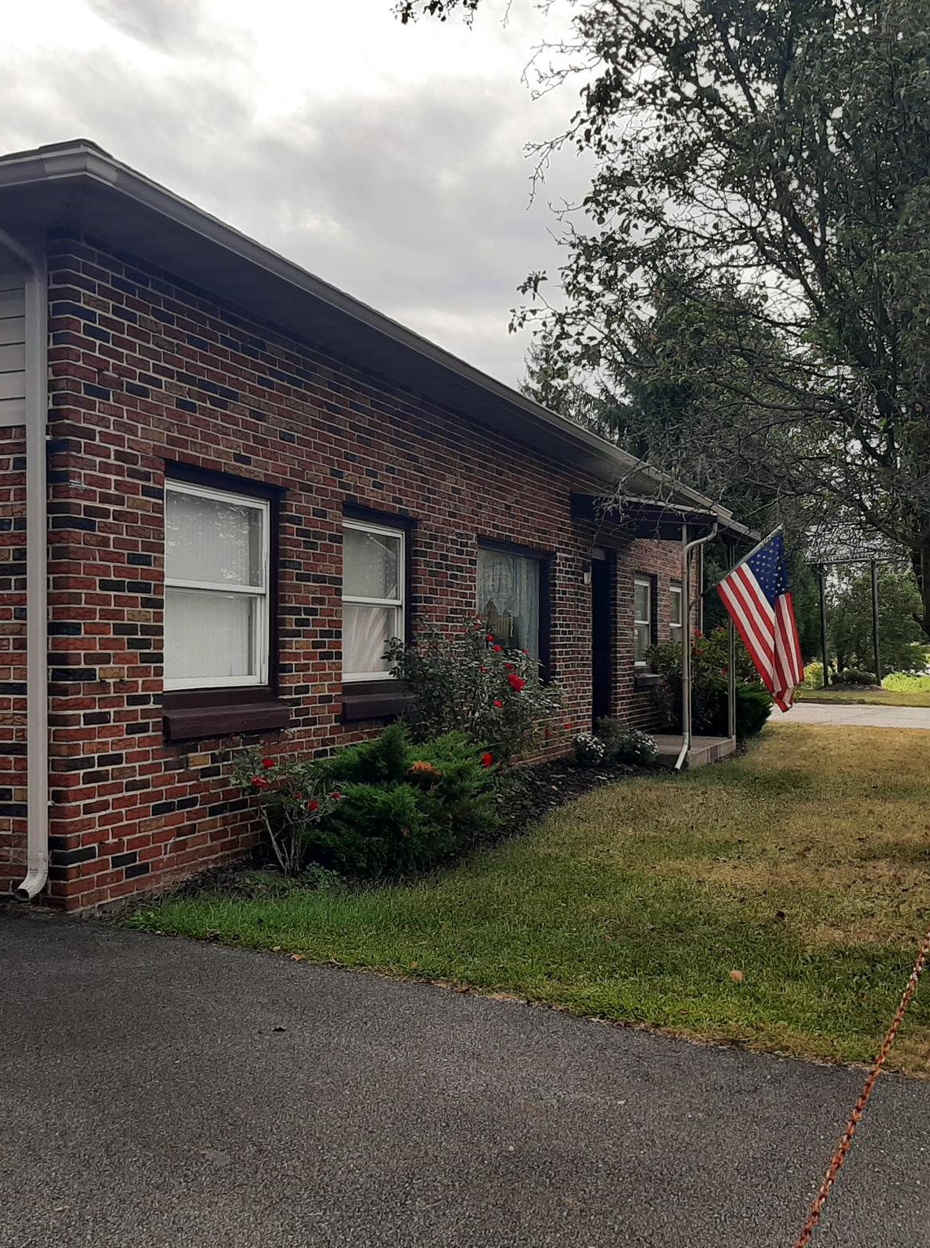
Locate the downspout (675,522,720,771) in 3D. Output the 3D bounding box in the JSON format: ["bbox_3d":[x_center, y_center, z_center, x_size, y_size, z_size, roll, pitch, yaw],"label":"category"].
[{"bbox_3d":[2.264,0.211,12.165,0.420,2.420,0.250,-1,-1,22],"label":"downspout"}]

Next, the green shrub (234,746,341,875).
[{"bbox_3d":[-0.902,0.967,6.530,0.500,0.670,0.520,0,-1,0],"label":"green shrub"}]

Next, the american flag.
[{"bbox_3d":[2.844,-0.031,12.047,0.800,1.700,0.300,-1,-1,22],"label":"american flag"}]

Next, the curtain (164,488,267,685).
[{"bbox_3d":[-1.386,-0.200,6.792,0.080,1.040,1.020,-1,-1,22],"label":"curtain"}]

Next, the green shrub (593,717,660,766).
[{"bbox_3d":[1.548,1.123,12.000,0.550,0.480,0.550,-1,-1,22],"label":"green shrub"}]

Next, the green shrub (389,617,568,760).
[{"bbox_3d":[0.096,0.517,8.800,1.150,1.200,1.100,0,-1,0],"label":"green shrub"}]

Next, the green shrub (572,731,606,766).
[{"bbox_3d":[1.168,1.180,11.700,0.300,0.310,0.300,0,-1,0],"label":"green shrub"}]

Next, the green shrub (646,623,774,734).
[{"bbox_3d":[3.078,0.719,15.700,1.450,1.420,1.400,-1,-1,22],"label":"green shrub"}]

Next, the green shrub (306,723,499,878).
[{"bbox_3d":[-0.410,0.950,7.228,0.920,0.800,1.150,-1,-1,22],"label":"green shrub"}]

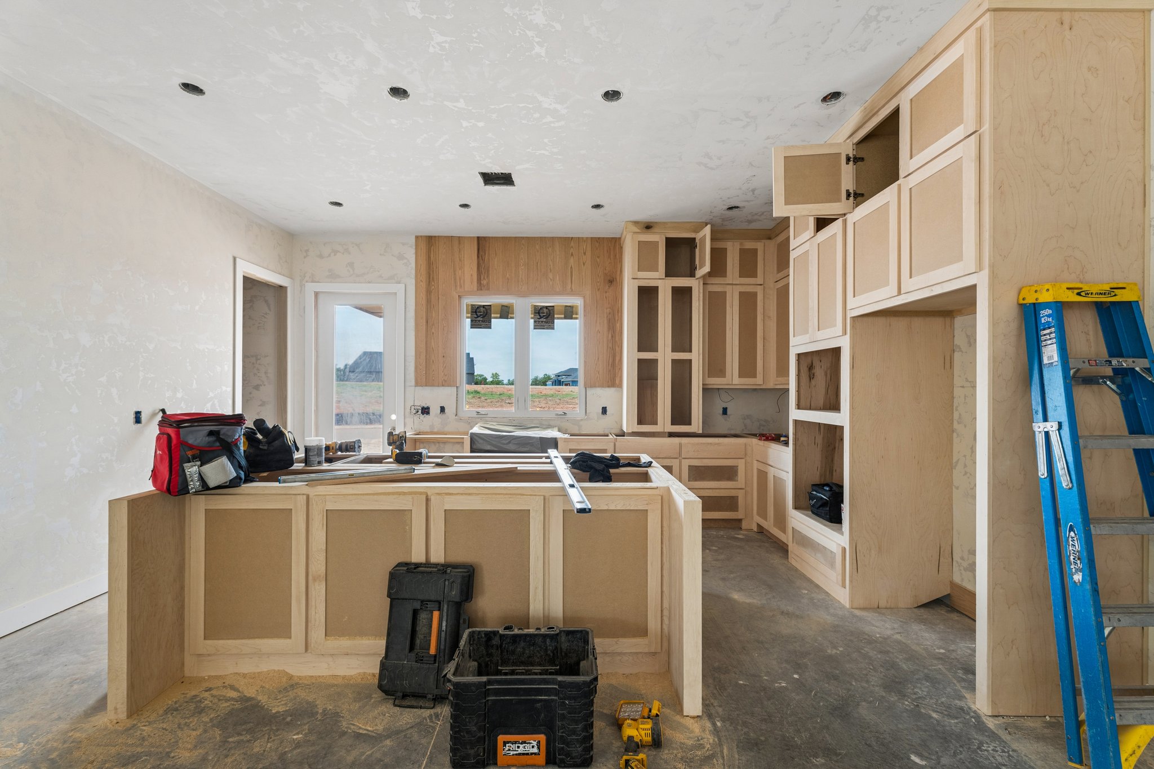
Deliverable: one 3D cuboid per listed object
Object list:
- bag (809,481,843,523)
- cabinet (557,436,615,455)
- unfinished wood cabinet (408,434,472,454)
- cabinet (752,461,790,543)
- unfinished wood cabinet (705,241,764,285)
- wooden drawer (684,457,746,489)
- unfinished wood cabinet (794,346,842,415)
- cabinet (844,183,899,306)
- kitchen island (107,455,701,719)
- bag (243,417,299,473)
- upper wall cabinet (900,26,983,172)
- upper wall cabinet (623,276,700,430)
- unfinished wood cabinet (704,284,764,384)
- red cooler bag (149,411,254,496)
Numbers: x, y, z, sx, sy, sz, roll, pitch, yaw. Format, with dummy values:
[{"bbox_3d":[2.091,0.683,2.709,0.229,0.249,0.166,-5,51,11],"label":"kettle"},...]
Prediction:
[{"bbox_3d":[1.880,0.866,3.559,0.230,0.240,0.279,0,0,-1],"label":"bag"},{"bbox_3d":[0.079,0.964,4.957,0.579,0.888,0.619,0,0,-1],"label":"cabinet"},{"bbox_3d":[-1.361,0.958,4.942,0.634,0.888,0.619,0,0,-1],"label":"unfinished wood cabinet"},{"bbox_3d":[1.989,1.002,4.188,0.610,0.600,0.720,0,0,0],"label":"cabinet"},{"bbox_3d":[1.643,-1.271,5.203,0.639,0.444,0.339,0,0,-1],"label":"unfinished wood cabinet"},{"bbox_3d":[1.313,0.860,4.854,0.610,0.285,0.480,0,0,0],"label":"wooden drawer"},{"bbox_3d":[2.005,-0.024,3.455,0.589,0.454,0.649,0,0,-1],"label":"unfinished wood cabinet"},{"bbox_3d":[2.009,-0.760,2.748,0.645,0.591,0.466,0,0,0],"label":"cabinet"},{"bbox_3d":[-0.708,0.935,2.709,2.444,0.890,1.445,0,0,0],"label":"kitchen island"},{"bbox_3d":[-1.824,0.349,2.833,0.270,0.276,0.320,0,-1,-22],"label":"bag"},{"bbox_3d":[2.022,-1.317,2.320,0.619,0.454,0.504,0,0,-1],"label":"upper wall cabinet"},{"bbox_3d":[0.879,-0.289,5.110,0.767,1.544,0.520,0,0,0],"label":"upper wall cabinet"},{"bbox_3d":[1.639,-0.513,5.199,0.639,1.073,0.339,0,0,-1],"label":"unfinished wood cabinet"},{"bbox_3d":[-1.781,0.313,2.259,0.285,0.340,0.265,0,-1,33],"label":"red cooler bag"}]

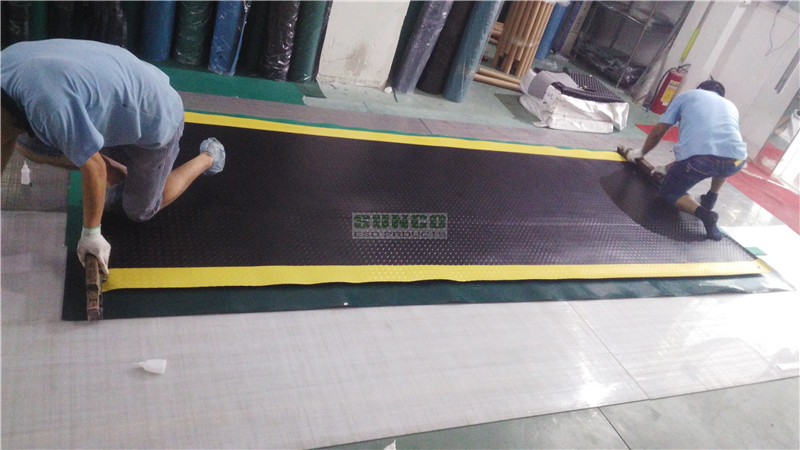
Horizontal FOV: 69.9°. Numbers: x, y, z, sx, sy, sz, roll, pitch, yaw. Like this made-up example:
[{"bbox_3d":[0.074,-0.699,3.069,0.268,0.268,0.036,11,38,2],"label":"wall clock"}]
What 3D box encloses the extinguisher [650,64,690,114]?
[{"bbox_3d":[2.700,-1.366,5.722,0.190,0.500,0.160,18,31,0],"label":"extinguisher"}]

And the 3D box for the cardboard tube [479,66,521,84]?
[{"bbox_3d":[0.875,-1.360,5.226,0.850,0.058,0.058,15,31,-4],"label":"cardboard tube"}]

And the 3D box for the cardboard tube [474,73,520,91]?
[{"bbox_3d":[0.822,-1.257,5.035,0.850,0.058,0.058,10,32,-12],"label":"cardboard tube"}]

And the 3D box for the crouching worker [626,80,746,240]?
[{"bbox_3d":[1.970,-0.478,3.713,0.580,0.730,0.940,11,31,-10],"label":"crouching worker"}]

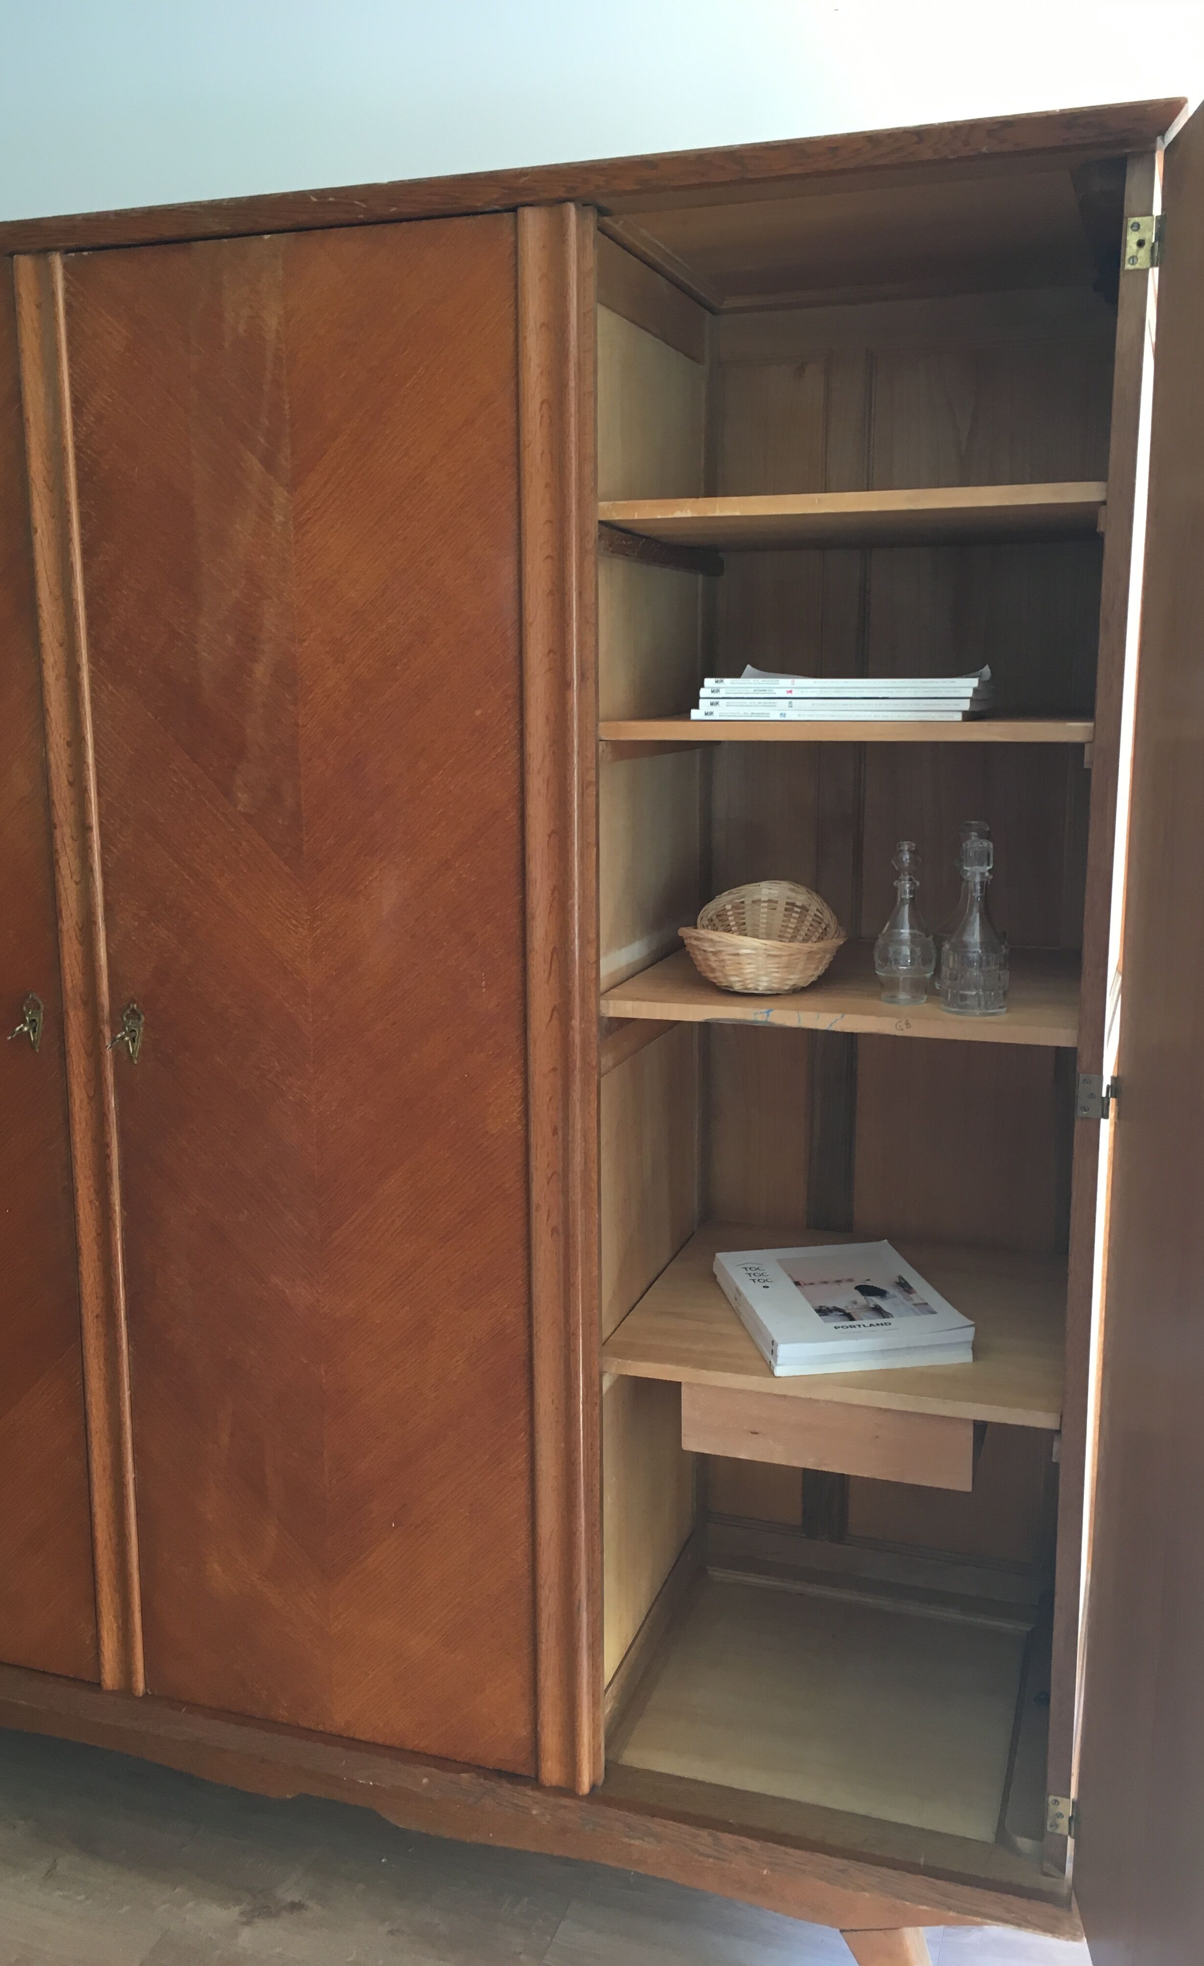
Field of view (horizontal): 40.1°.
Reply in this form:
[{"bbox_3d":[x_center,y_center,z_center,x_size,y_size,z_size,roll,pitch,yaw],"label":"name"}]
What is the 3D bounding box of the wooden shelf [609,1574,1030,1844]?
[{"bbox_3d":[0.303,0.930,2.145,0.479,0.018,0.461,3,11,18],"label":"wooden shelf"}]

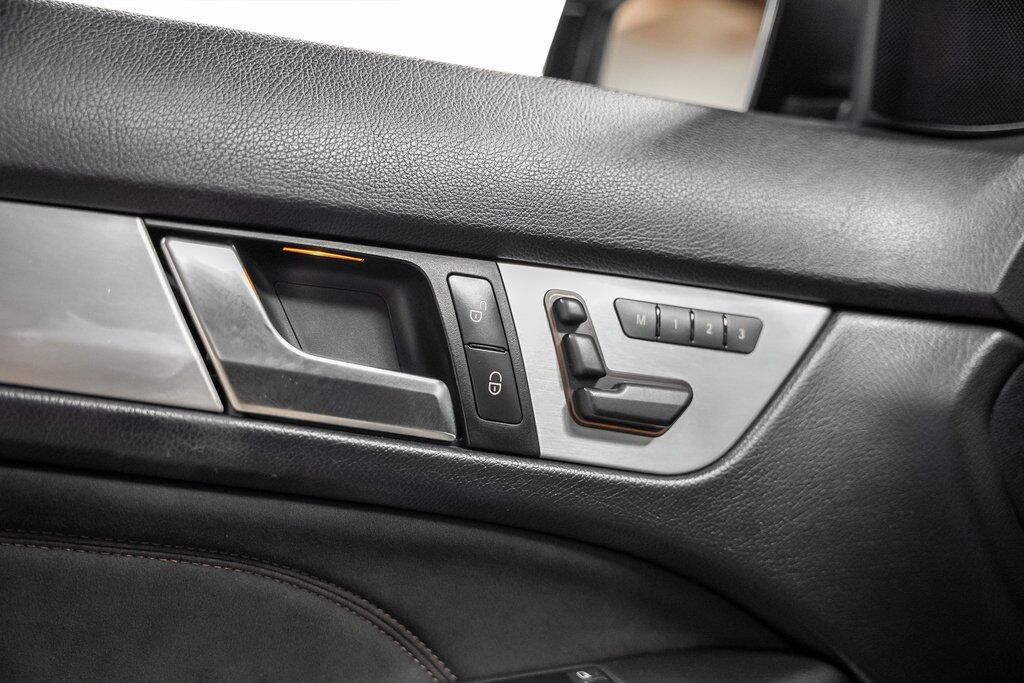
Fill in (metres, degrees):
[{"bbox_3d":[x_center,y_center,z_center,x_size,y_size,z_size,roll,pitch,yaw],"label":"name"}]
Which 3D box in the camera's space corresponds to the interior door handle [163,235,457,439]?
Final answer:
[{"bbox_3d":[-0.086,0.002,0.471,0.128,0.072,0.026,8,-16,-16],"label":"interior door handle"}]

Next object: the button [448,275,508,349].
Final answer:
[{"bbox_3d":[-0.016,-0.012,0.493,0.021,0.036,0.009,-7,-12,-19],"label":"button"}]

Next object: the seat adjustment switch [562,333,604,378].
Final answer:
[{"bbox_3d":[0.029,0.008,0.493,0.017,0.022,0.014,-8,-11,-19],"label":"seat adjustment switch"}]

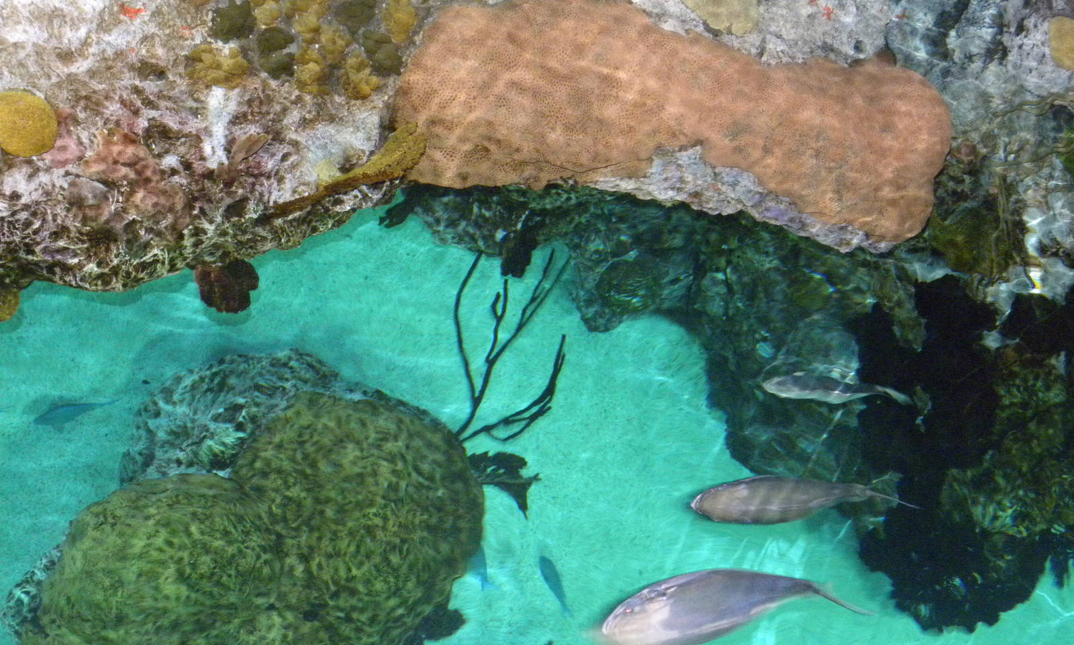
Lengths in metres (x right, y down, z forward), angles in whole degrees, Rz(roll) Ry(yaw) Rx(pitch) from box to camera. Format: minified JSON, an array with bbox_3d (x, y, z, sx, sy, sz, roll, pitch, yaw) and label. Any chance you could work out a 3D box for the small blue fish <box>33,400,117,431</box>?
[{"bbox_3d":[-1.525,0.306,4.200,0.279,0.089,0.045,-16,63,-8],"label":"small blue fish"}]

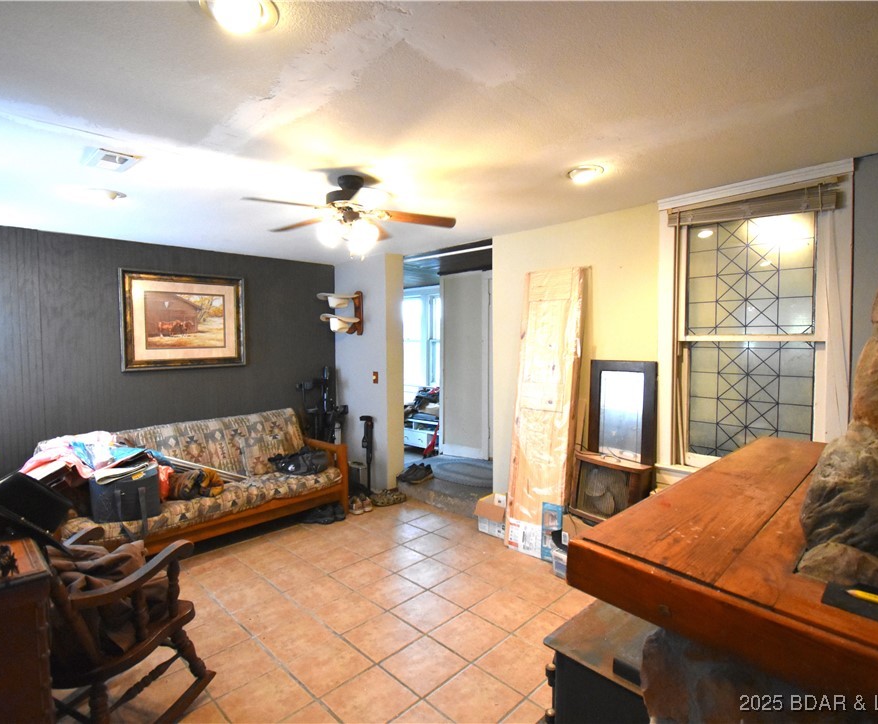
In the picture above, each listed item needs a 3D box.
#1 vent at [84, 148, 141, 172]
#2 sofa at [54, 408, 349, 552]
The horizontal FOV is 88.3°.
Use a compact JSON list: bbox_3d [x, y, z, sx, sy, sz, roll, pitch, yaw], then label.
[{"bbox_3d":[-1.706,-1.042,2.357,0.290,0.030,0.170,0,2,45],"label":"vent"},{"bbox_3d":[-1.837,0.920,3.561,0.940,0.863,2.025,0,2,45],"label":"sofa"}]

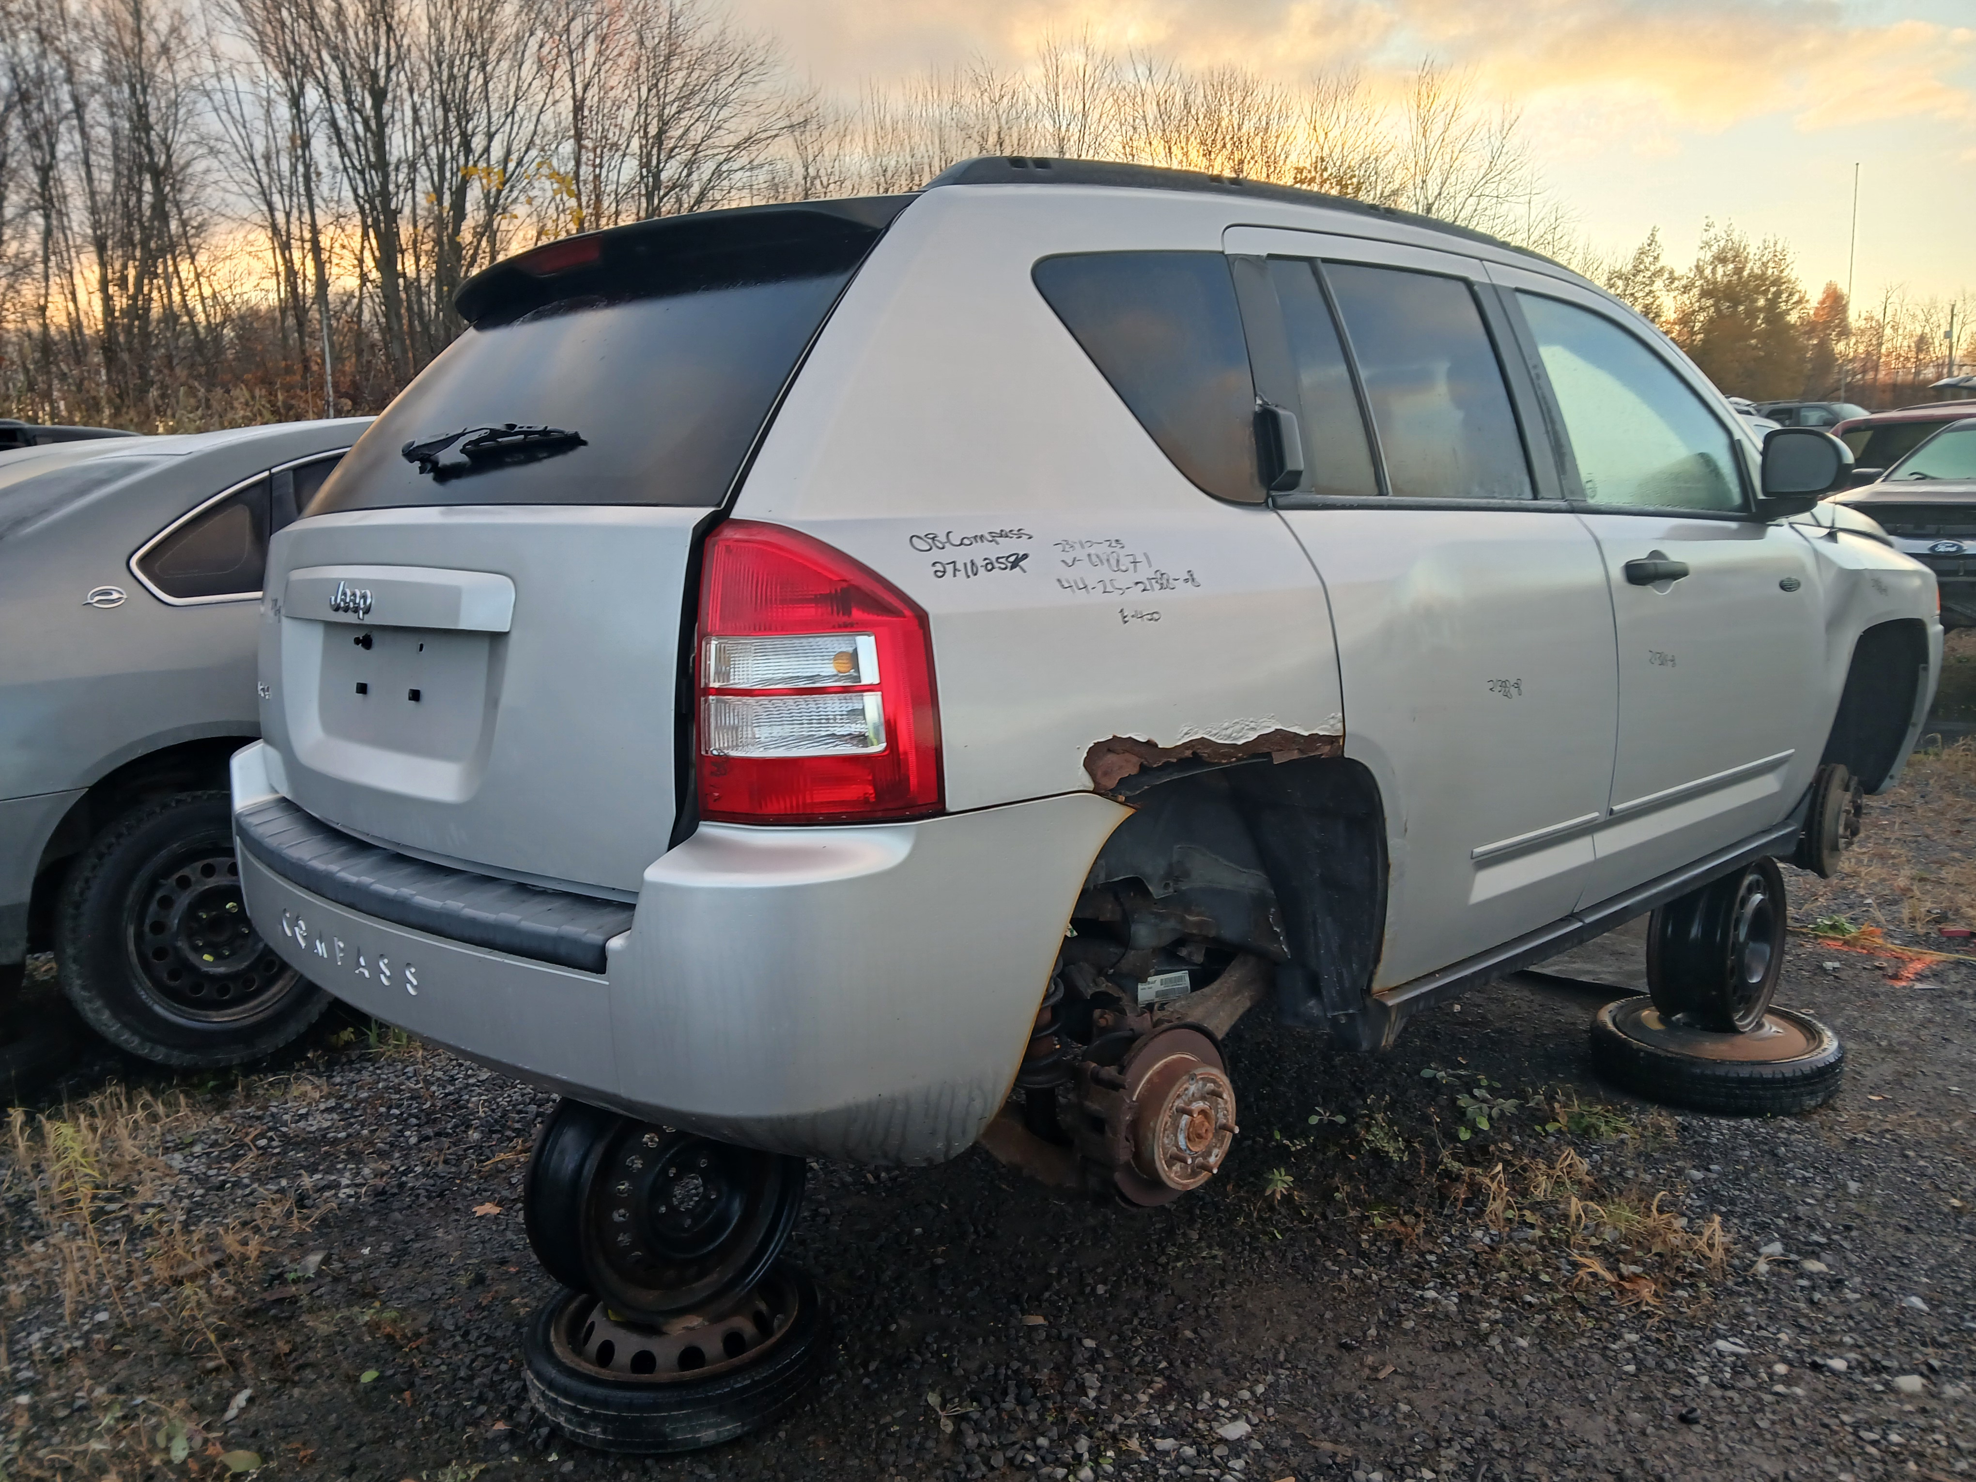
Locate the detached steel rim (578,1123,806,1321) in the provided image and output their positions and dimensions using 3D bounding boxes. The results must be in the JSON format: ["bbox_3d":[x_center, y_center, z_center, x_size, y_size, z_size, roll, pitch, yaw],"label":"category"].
[{"bbox_3d":[-0.540,0.755,2.541,0.410,0.410,0.185,-9,13,-38],"label":"detached steel rim"}]

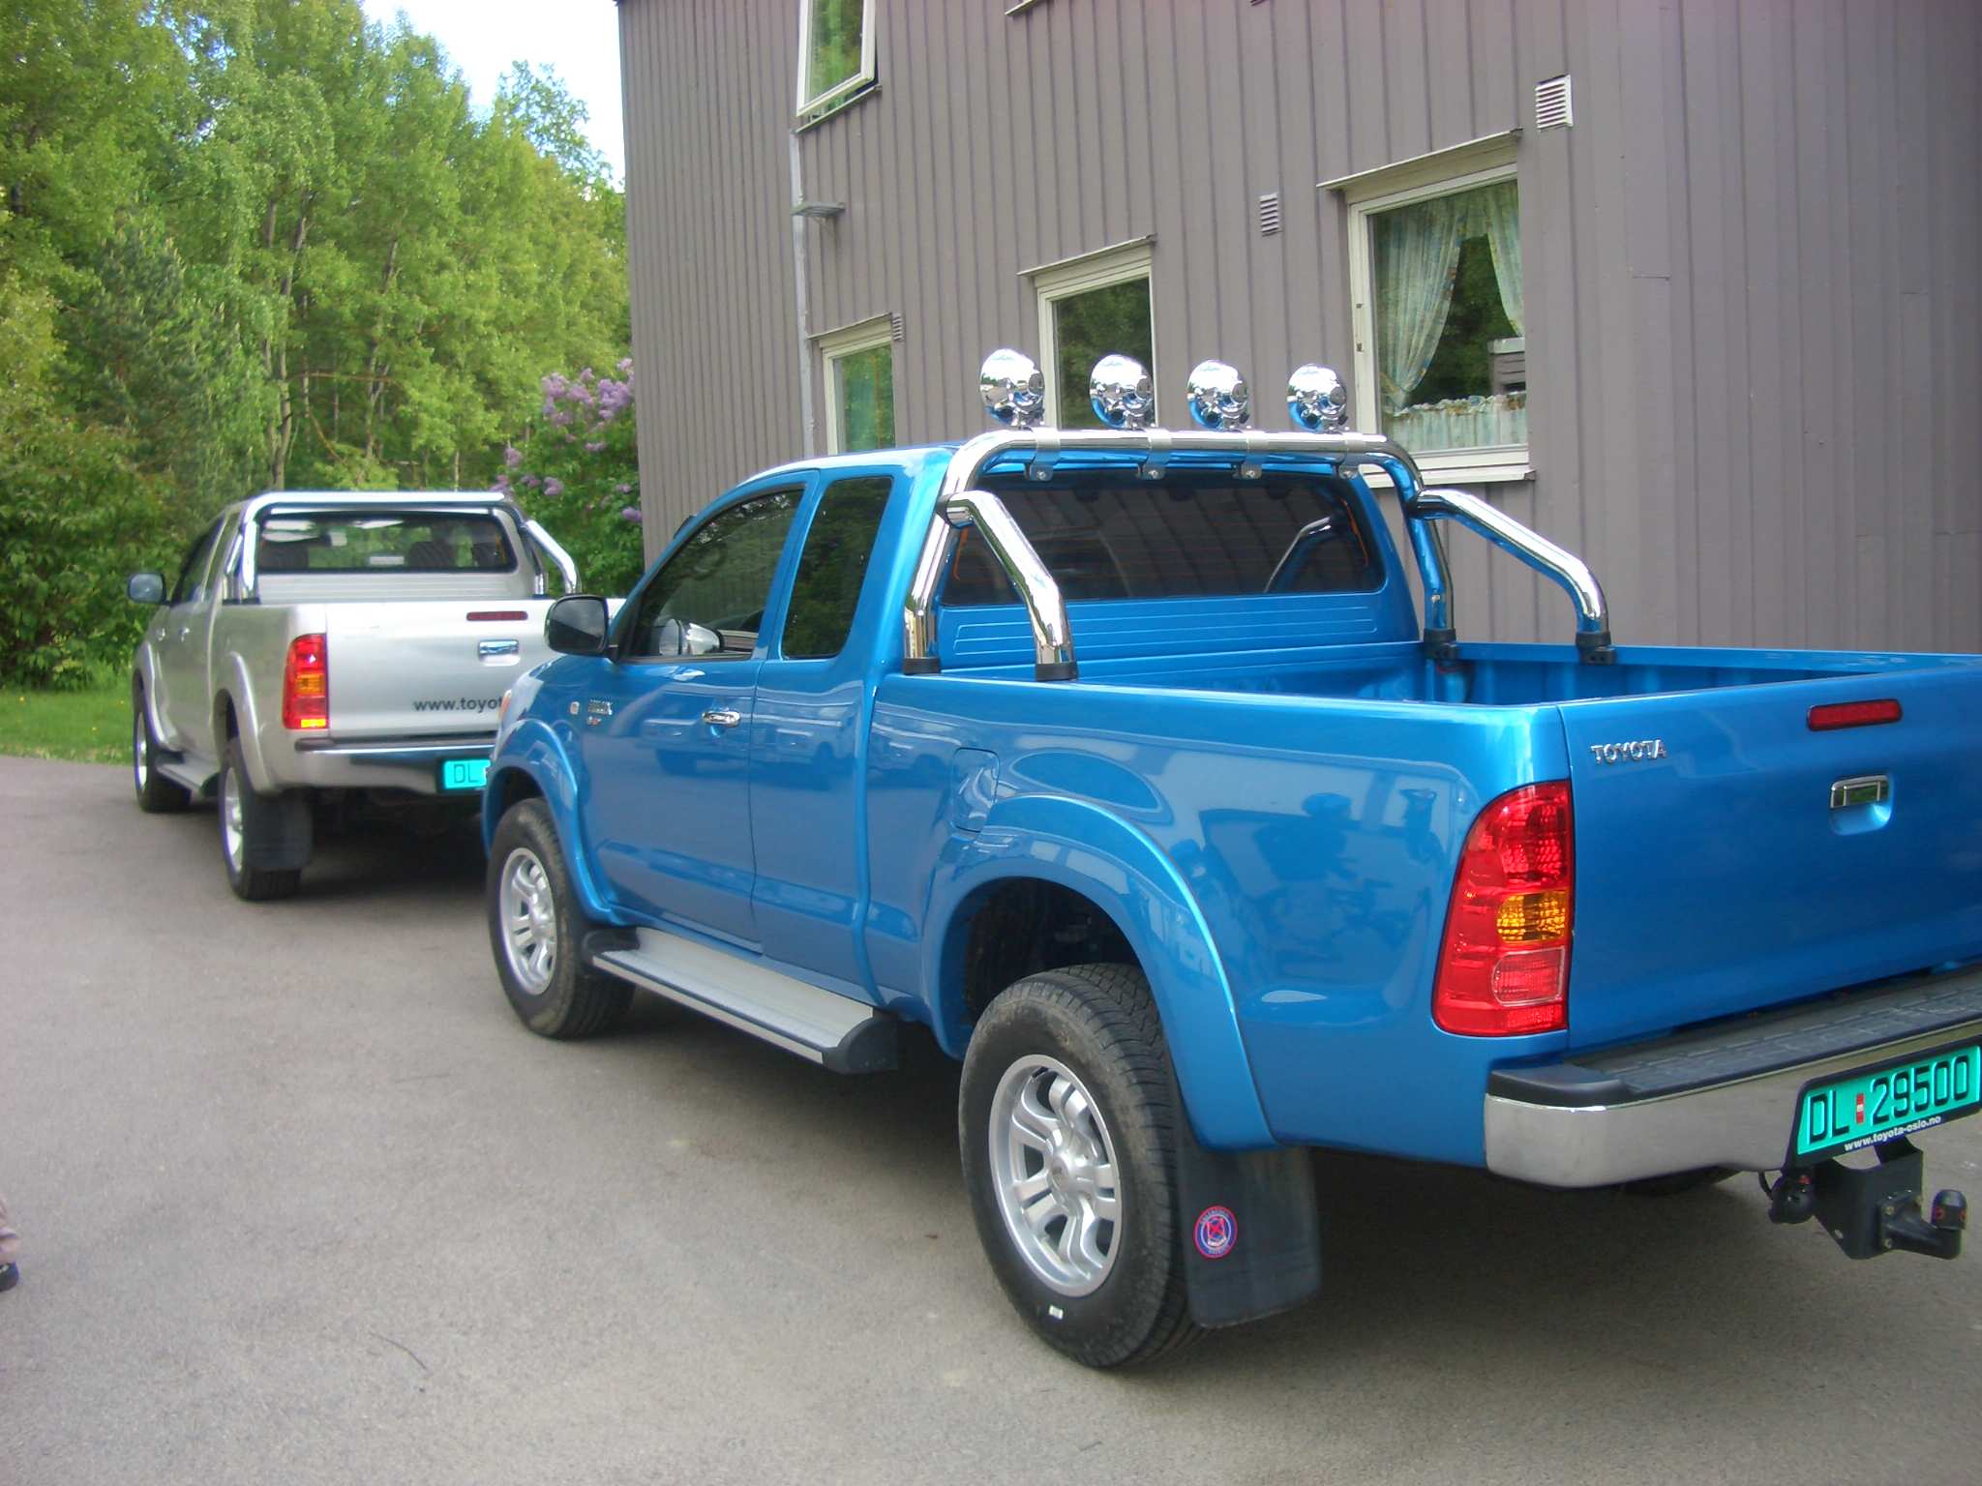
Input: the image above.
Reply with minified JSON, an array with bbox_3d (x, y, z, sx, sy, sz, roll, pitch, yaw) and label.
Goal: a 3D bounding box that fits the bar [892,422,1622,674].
[{"bbox_3d":[0.652,-0.453,4.626,1.660,0.560,0.610,-5,6,-32],"label":"bar"}]

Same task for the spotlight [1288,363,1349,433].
[{"bbox_3d":[0.845,-0.884,5.165,0.175,0.190,0.115,-5,6,-32],"label":"spotlight"}]

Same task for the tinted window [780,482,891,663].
[{"bbox_3d":[-0.385,-0.416,4.872,0.040,0.440,0.390,12,-3,-32],"label":"tinted window"}]

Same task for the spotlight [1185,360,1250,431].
[{"bbox_3d":[0.569,-0.866,5.017,0.175,0.190,0.115,-5,6,-32],"label":"spotlight"}]

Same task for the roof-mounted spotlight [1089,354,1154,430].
[{"bbox_3d":[0.319,-0.849,4.866,0.175,0.190,0.115,-5,6,-32],"label":"roof-mounted spotlight"}]

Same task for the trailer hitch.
[{"bbox_3d":[1.461,0.765,3.345,0.260,0.195,0.260,-5,6,-32],"label":"trailer hitch"}]

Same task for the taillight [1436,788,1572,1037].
[{"bbox_3d":[0.779,0.250,3.057,0.155,0.392,0.165,-5,6,-32],"label":"taillight"}]

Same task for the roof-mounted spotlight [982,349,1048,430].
[{"bbox_3d":[0.053,-0.825,4.677,0.175,0.190,0.115,-5,6,-32],"label":"roof-mounted spotlight"}]

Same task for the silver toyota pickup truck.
[{"bbox_3d":[-3.346,-0.383,10.668,1.900,1.860,5.220,-4,6,-30],"label":"silver toyota pickup truck"}]

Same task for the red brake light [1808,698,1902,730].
[{"bbox_3d":[1.434,-0.047,3.348,0.258,0.042,0.030,-4,7,-32],"label":"red brake light"}]

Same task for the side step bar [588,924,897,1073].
[{"bbox_3d":[-0.730,0.672,5.478,0.215,0.130,1.650,-5,6,-32],"label":"side step bar"}]

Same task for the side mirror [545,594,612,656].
[{"bbox_3d":[-1.192,-0.341,5.797,0.195,0.185,0.125,-5,6,-32],"label":"side mirror"}]

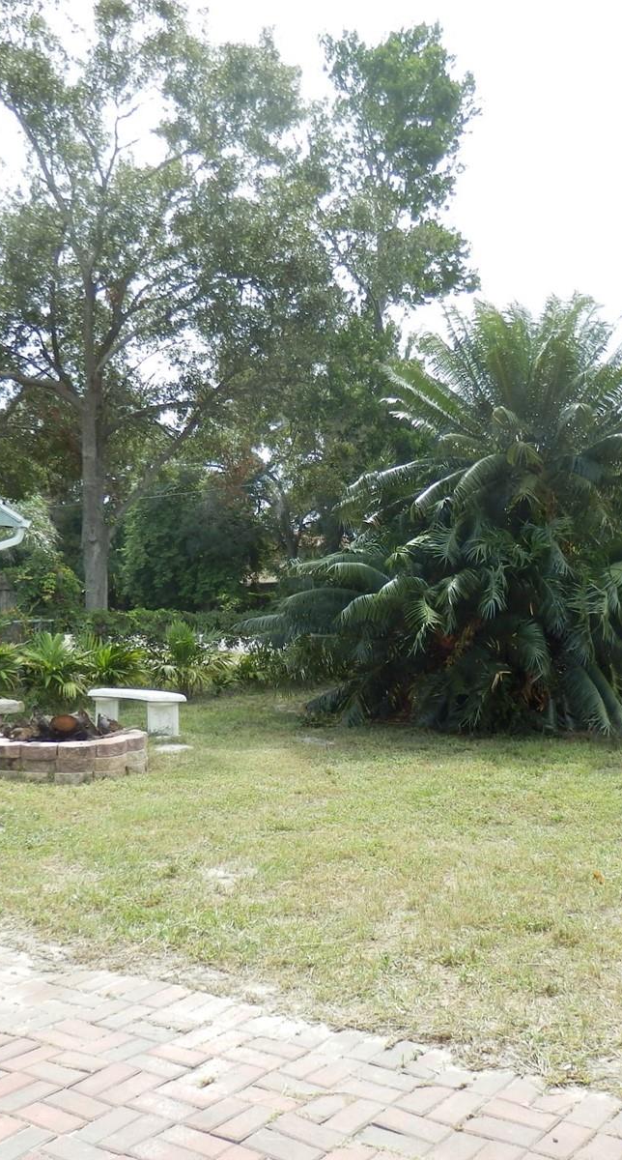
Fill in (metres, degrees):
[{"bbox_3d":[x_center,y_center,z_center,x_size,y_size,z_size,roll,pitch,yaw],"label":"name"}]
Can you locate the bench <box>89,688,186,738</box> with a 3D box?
[{"bbox_3d":[-1.739,1.332,11.200,1.100,0.430,0.430,-1,-1,34],"label":"bench"}]

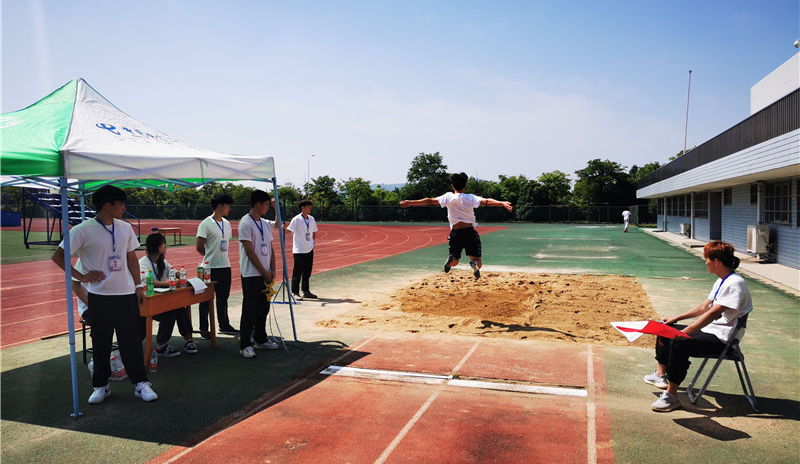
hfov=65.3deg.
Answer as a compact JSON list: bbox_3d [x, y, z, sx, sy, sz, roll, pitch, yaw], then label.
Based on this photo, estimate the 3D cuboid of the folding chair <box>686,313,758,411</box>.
[{"bbox_3d":[2.619,0.985,5.081,0.480,0.770,0.450,1,2,23],"label":"folding chair"}]

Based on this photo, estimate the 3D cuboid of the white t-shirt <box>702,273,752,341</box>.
[{"bbox_3d":[2.670,0.615,5.080,0.380,0.560,0.490,1,2,21],"label":"white t-shirt"}]

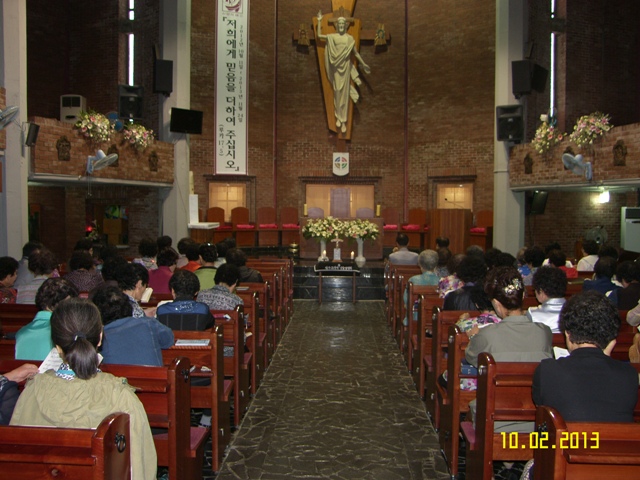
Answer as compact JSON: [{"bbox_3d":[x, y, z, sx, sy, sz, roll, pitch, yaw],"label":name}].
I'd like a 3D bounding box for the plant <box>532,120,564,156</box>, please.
[{"bbox_3d":[4.388,-1.955,12.400,0.500,0.560,0.600,0,2,-9],"label":"plant"}]

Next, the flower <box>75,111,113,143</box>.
[{"bbox_3d":[-3.729,-1.885,10.700,0.420,0.500,0.560,1,3,17],"label":"flower"}]

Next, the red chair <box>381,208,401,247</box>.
[{"bbox_3d":[1.740,-0.303,15.700,0.470,0.960,0.500,1,3,12],"label":"red chair"}]

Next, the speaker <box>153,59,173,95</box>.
[{"bbox_3d":[-3.352,-3.487,13.800,0.360,0.670,0.360,0,8,-14],"label":"speaker"}]

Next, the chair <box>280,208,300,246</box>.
[{"bbox_3d":[-0.716,-0.303,15.700,0.470,0.960,0.500,0,3,-10],"label":"chair"}]

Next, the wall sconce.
[{"bbox_3d":[6.671,-0.998,15.200,0.260,0.300,0.220,0,3,-6],"label":"wall sconce"}]

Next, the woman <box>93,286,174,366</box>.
[{"bbox_3d":[-0.988,0.859,3.580,0.480,1.180,0.740,0,3,2],"label":"woman"}]

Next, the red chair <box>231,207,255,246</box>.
[{"bbox_3d":[-1.927,-0.315,16.300,0.520,0.990,0.550,0,2,-20],"label":"red chair"}]

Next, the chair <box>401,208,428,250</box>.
[{"bbox_3d":[2.361,-0.278,16.200,0.520,0.990,0.550,2,3,27],"label":"chair"}]

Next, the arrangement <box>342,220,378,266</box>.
[{"bbox_3d":[0.786,0.054,12.500,0.700,0.930,0.640,0,3,2],"label":"arrangement"}]

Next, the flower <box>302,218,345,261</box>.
[{"bbox_3d":[0.075,-0.015,13.900,0.900,0.970,0.780,1,2,2],"label":"flower"}]

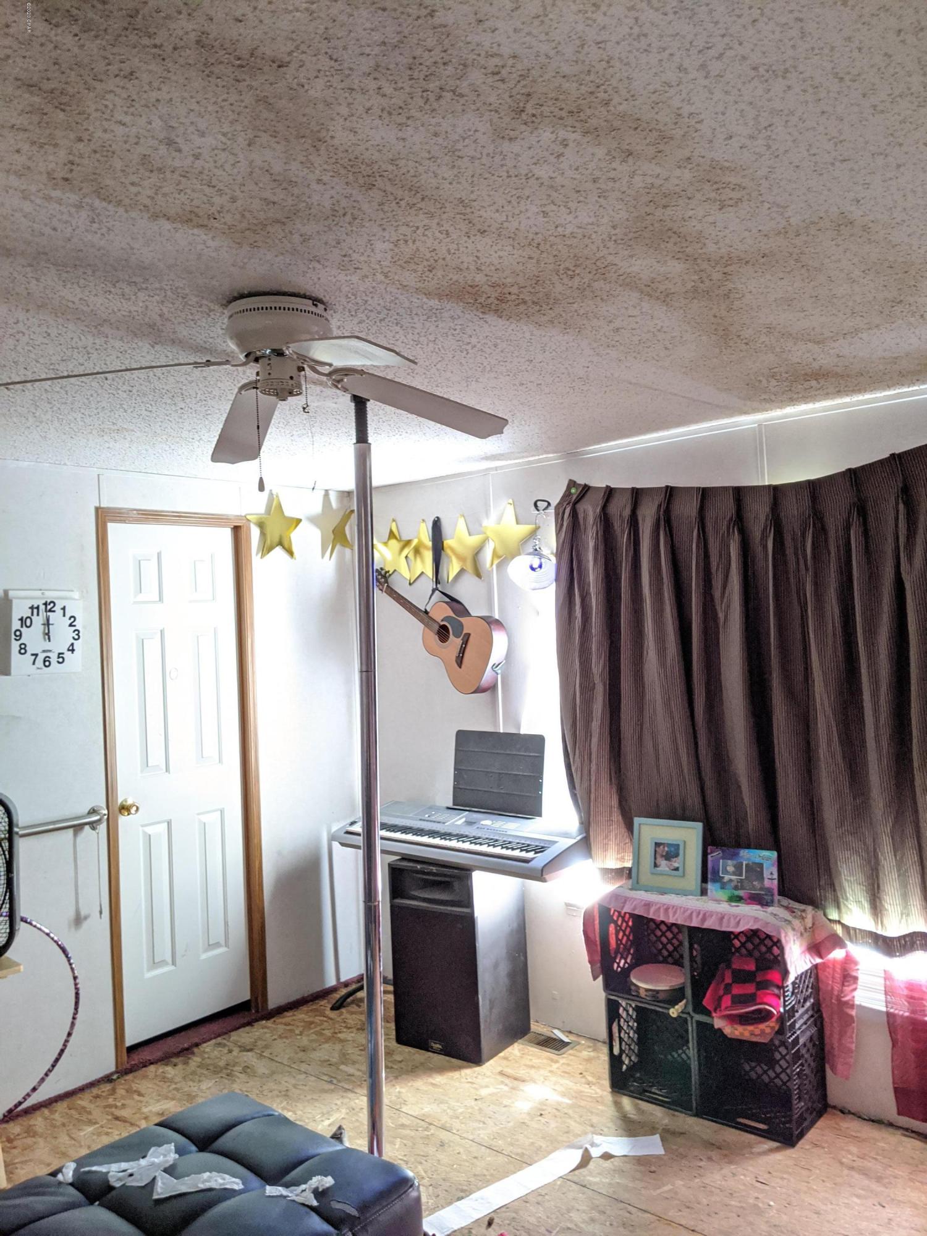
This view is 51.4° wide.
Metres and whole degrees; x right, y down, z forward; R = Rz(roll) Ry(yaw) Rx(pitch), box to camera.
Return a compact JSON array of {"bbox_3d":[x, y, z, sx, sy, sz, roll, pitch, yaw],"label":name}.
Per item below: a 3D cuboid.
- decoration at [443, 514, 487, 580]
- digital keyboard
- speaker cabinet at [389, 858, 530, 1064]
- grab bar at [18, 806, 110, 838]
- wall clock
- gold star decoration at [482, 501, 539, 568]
[{"bbox_3d":[0.005,-0.317,4.341,0.272,0.295,0.030,-3,-1,41],"label":"decoration"},{"bbox_3d":[-0.021,0.946,4.160,1.165,0.140,0.400,-3,-1,40],"label":"digital keyboard"},{"bbox_3d":[-0.012,1.377,4.023,0.417,0.756,0.370,-3,0,35],"label":"speaker cabinet"},{"bbox_3d":[-1.611,0.789,3.574,0.080,0.082,0.580,-3,-1,41],"label":"grab bar"},{"bbox_3d":[-1.588,0.053,3.653,0.060,0.310,0.272,-3,-1,41],"label":"wall clock"},{"bbox_3d":[0.204,-0.355,4.165,0.298,0.288,0.030,-3,-1,41],"label":"gold star decoration"}]

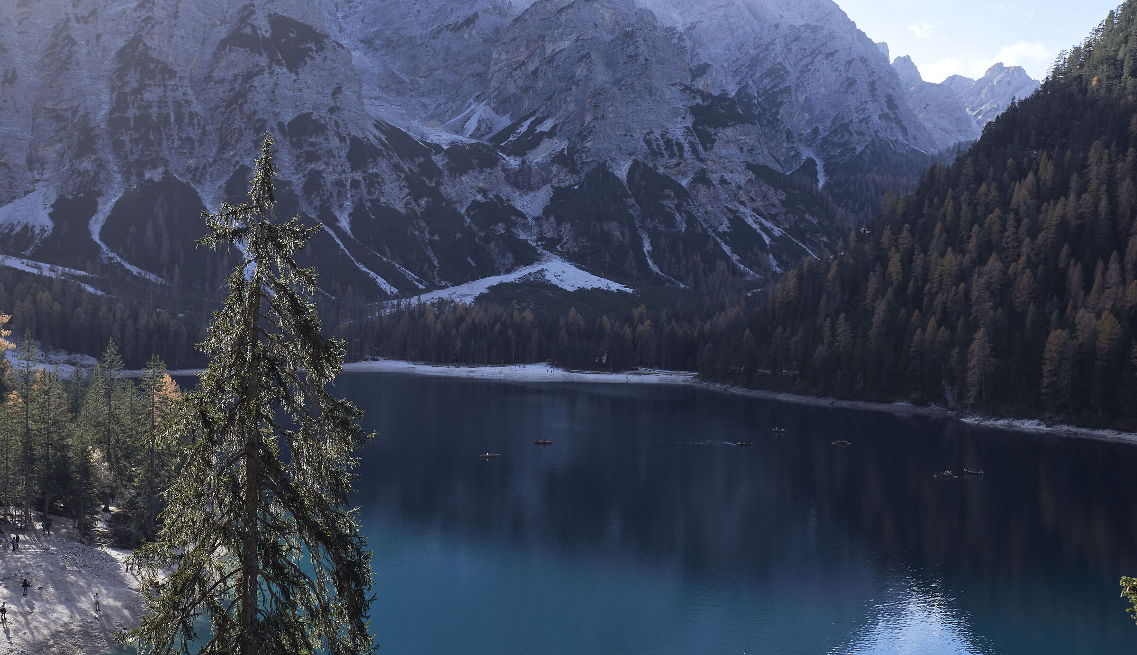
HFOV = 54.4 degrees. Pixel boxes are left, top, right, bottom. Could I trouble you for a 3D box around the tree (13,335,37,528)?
[{"bbox_3d":[-69.293,13.036,141.000,2.900,24.900,2.900,1,1,0],"label":"tree"}]

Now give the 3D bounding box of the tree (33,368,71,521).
[{"bbox_3d":[-67.821,15.387,145.000,4.800,20.100,4.800,1,1,0],"label":"tree"}]

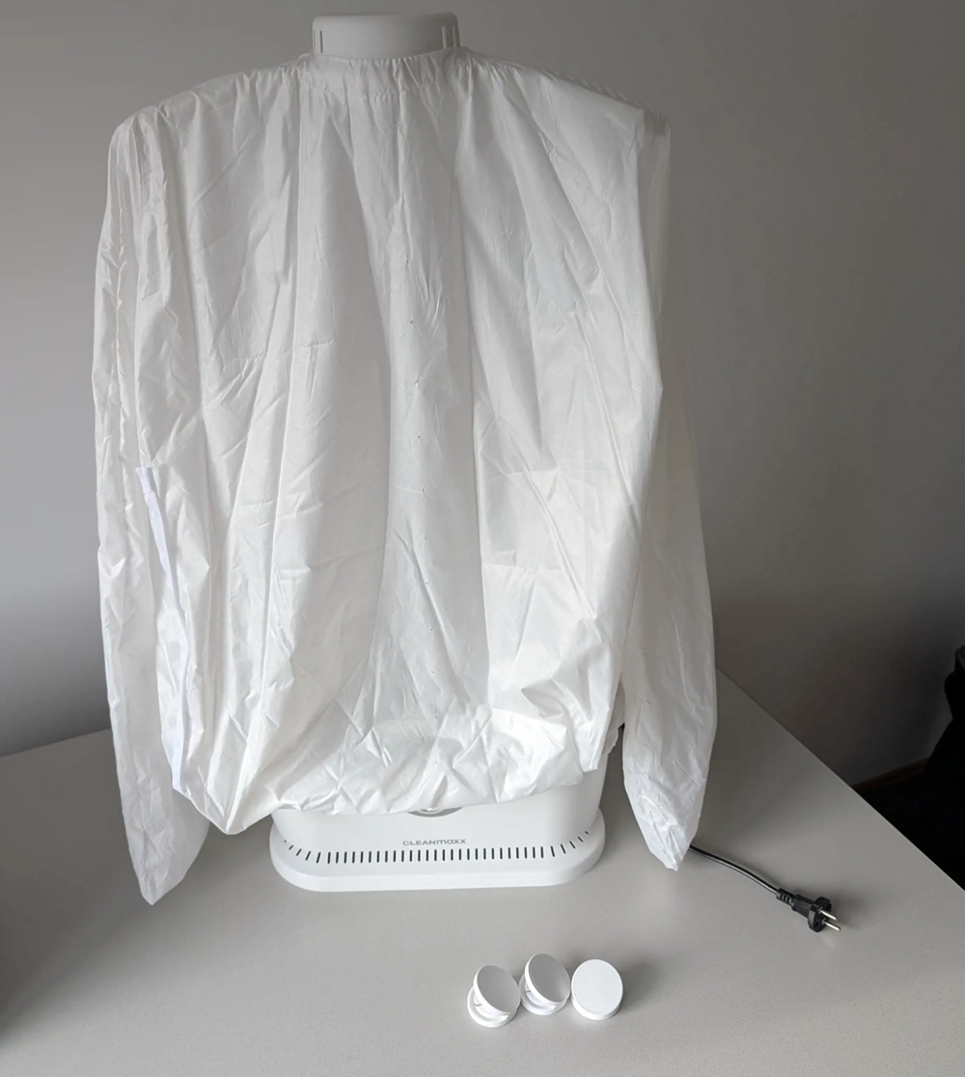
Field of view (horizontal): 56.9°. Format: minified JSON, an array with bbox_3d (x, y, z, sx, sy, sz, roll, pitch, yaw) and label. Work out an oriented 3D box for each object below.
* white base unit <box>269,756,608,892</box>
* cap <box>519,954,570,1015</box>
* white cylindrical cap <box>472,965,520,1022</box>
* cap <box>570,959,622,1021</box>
[{"bbox_3d":[-0.056,0.293,1.054,0.410,0.165,0.158,-2,28,0],"label":"white base unit"},{"bbox_3d":[0.063,0.446,0.897,0.051,0.038,0.050,1,28,5],"label":"cap"},{"bbox_3d":[0.012,0.452,0.888,0.051,0.038,0.050,0,28,4],"label":"white cylindrical cap"},{"bbox_3d":[0.115,0.449,0.891,0.050,0.035,0.051,5,29,12],"label":"cap"}]

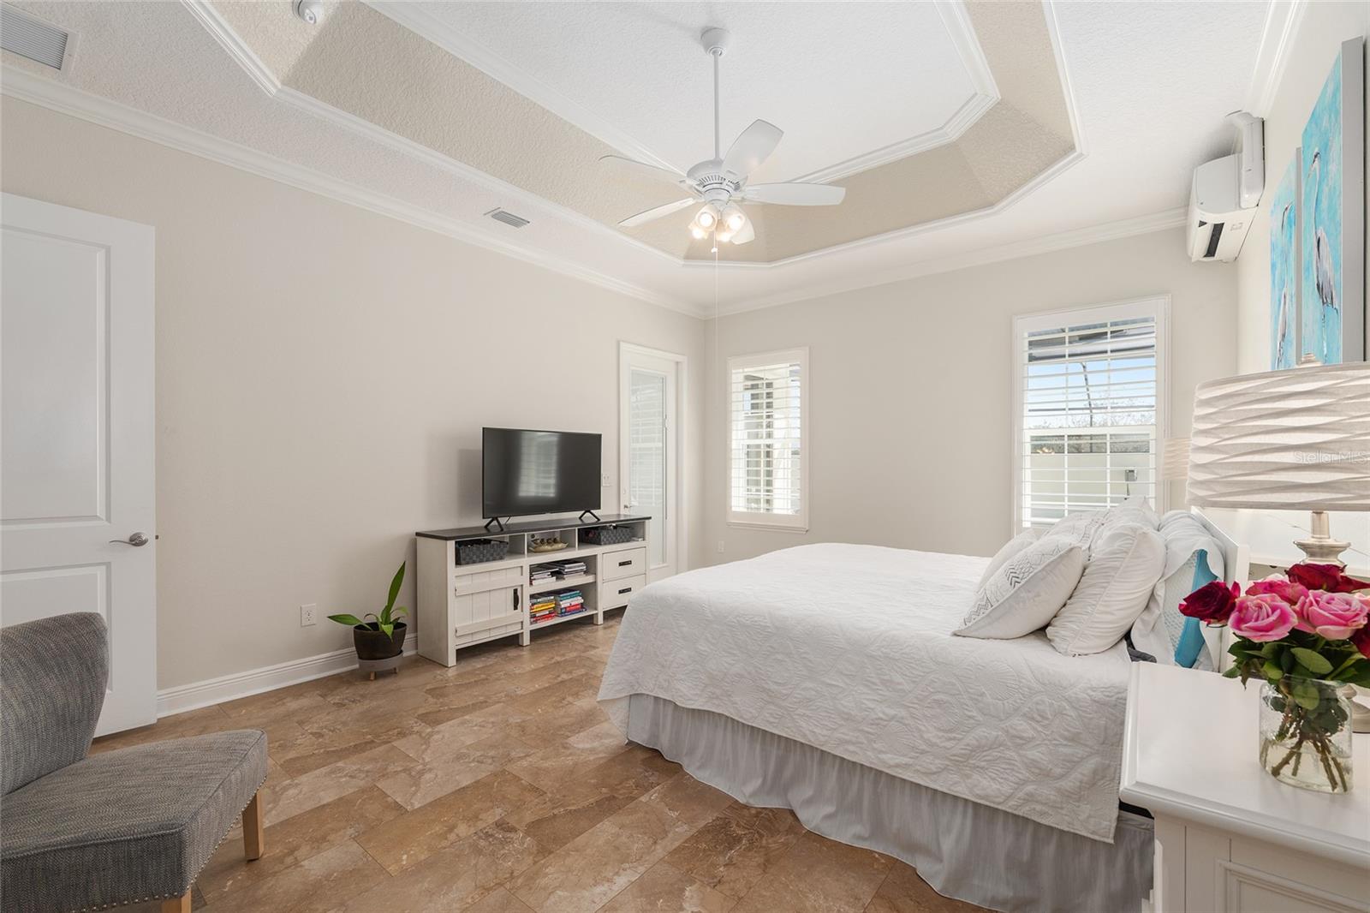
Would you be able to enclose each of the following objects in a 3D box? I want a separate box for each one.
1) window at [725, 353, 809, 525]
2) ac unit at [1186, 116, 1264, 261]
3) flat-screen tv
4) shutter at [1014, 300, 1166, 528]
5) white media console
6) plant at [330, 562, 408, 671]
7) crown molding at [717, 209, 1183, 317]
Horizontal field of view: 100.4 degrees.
[{"bbox_3d":[0.851,-0.163,5.965,0.963,1.837,0.099,0,-1,39],"label":"window"},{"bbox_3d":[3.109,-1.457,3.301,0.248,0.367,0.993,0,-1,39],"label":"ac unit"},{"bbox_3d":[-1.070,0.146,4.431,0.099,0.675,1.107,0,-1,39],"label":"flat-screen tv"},{"bbox_3d":[2.962,-0.191,4.213,0.914,1.787,0.079,0,-1,39],"label":"shutter"},{"bbox_3d":[-1.076,0.942,4.480,0.457,0.824,1.897,0,-1,39],"label":"white media console"},{"bbox_3d":[-1.914,0.997,3.503,0.338,0.655,0.407,0,-1,39],"label":"plant"},{"bbox_3d":[1.871,-1.609,5.074,4.171,0.099,0.099,0,-1,39],"label":"crown molding"}]

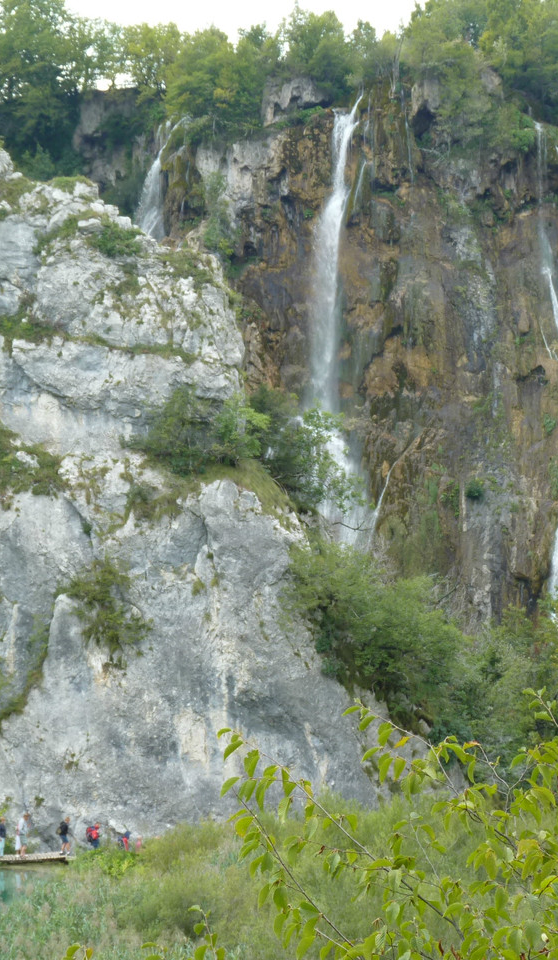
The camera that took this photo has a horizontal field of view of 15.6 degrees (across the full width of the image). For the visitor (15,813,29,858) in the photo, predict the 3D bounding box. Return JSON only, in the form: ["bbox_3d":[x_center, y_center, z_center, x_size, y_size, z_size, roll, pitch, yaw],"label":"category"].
[{"bbox_3d":[-10.176,14.169,81.000,0.550,1.812,0.530,0,-5,-6],"label":"visitor"}]

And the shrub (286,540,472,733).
[{"bbox_3d":[4.550,7.157,93.000,8.414,8.689,6.500,0,-5,0],"label":"shrub"}]

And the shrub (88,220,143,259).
[{"bbox_3d":[-7.638,-11.234,95.000,2.616,1.775,2.000,0,-5,0],"label":"shrub"}]

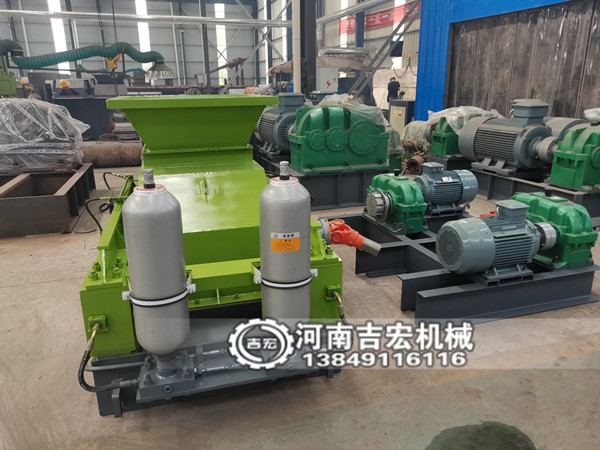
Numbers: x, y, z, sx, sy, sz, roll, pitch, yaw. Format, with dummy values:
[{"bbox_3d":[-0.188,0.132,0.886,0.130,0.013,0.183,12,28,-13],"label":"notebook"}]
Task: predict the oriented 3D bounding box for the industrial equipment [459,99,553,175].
[{"bbox_3d":[2.735,-1.154,5.810,0.640,0.890,1.270,-7,18,-19],"label":"industrial equipment"}]

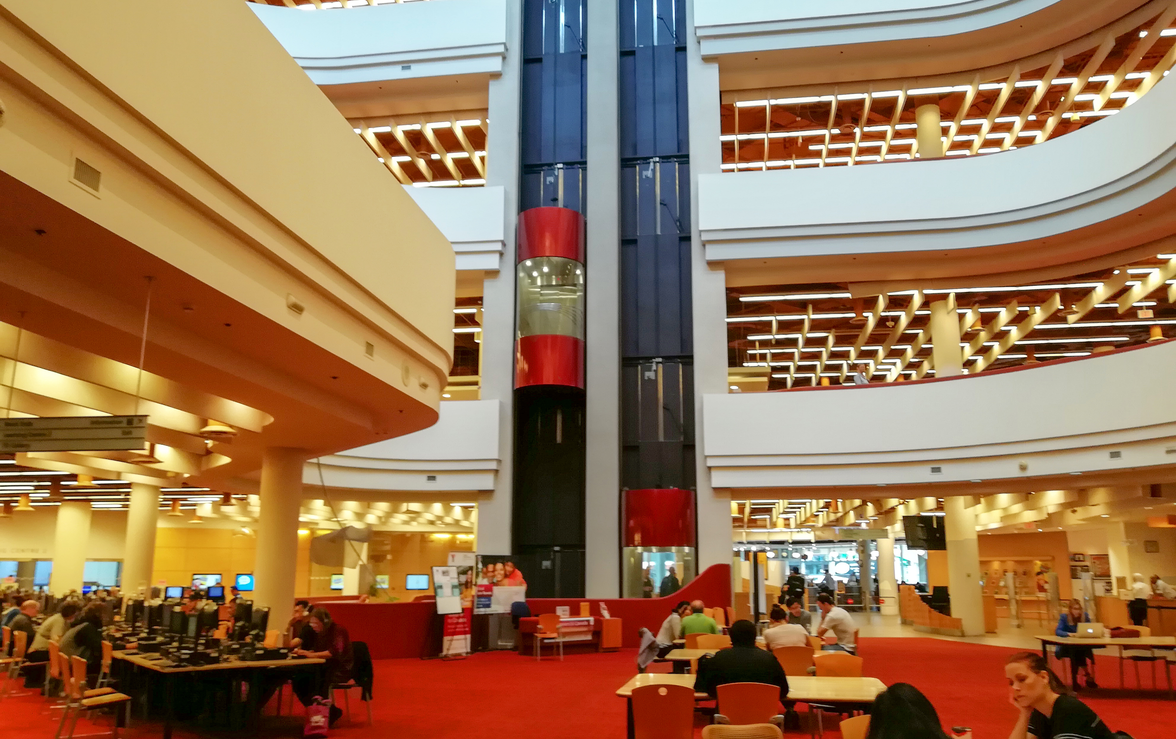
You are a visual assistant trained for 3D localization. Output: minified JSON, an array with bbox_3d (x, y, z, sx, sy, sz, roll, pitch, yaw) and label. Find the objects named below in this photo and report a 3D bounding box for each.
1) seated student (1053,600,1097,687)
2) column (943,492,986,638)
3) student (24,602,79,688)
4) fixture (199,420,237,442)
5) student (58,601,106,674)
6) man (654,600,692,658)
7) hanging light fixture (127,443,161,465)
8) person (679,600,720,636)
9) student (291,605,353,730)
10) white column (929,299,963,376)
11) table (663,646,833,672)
[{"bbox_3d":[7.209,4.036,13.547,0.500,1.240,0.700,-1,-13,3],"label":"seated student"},{"bbox_3d":[9.640,4.981,23.478,0.750,3.600,0.750,0,-12,0],"label":"column"},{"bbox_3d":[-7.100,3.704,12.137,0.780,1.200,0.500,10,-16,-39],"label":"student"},{"bbox_3d":[-4.918,0.825,12.200,0.480,0.320,0.480,0,-12,0],"label":"fixture"},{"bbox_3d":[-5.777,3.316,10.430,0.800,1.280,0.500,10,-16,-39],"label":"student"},{"bbox_3d":[1.120,3.662,11.992,0.700,1.220,0.480,2,-13,-10],"label":"man"},{"bbox_3d":[-7.520,1.380,15.569,0.500,0.420,0.500,0,-12,0],"label":"hanging light fixture"},{"bbox_3d":[1.502,3.731,12.280,0.500,1.250,0.800,-1,-13,7],"label":"person"},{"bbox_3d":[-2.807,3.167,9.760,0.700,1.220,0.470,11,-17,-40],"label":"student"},{"bbox_3d":[9.640,0.074,24.562,0.730,3.850,0.730,0,-12,0],"label":"white column"},{"bbox_3d":[1.898,3.473,9.964,2.060,0.715,1.300,-2,-13,9],"label":"table"}]

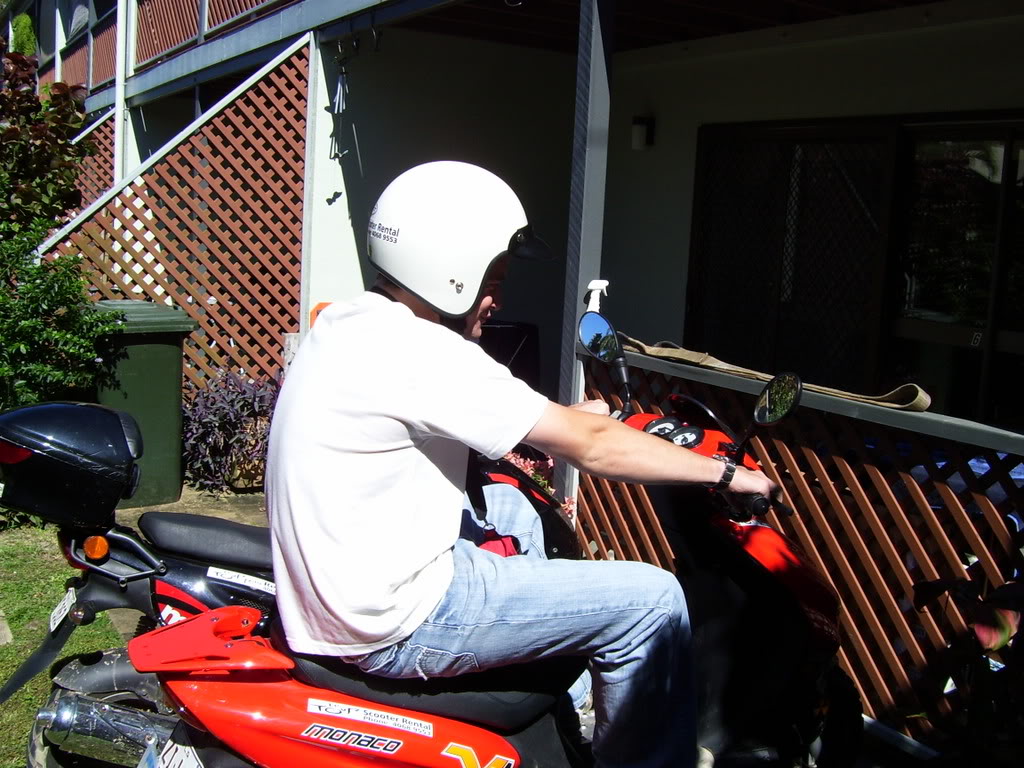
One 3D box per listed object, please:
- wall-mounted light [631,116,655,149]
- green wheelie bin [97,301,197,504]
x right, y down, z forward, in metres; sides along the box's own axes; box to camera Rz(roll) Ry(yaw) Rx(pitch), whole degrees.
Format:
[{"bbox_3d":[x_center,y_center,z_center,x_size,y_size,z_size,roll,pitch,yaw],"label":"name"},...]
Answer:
[{"bbox_3d":[0.901,-1.716,7.296,0.130,0.220,0.100,-3,10,-31],"label":"wall-mounted light"},{"bbox_3d":[-2.152,0.099,5.886,0.580,1.060,0.720,-4,11,-35],"label":"green wheelie bin"}]

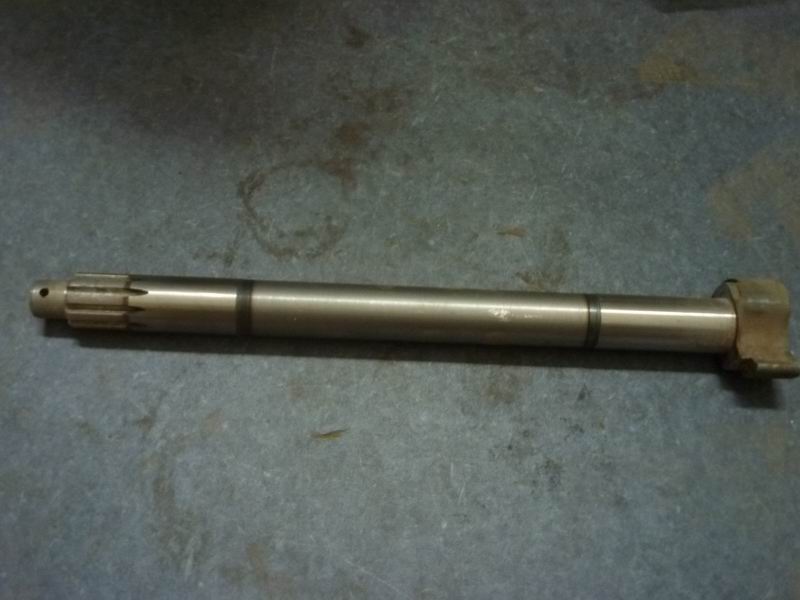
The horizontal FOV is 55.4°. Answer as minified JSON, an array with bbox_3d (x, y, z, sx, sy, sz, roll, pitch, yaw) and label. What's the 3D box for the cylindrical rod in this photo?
[{"bbox_3d":[-0.009,0.009,0.534,0.479,0.038,0.038,2,66,-2],"label":"cylindrical rod"}]

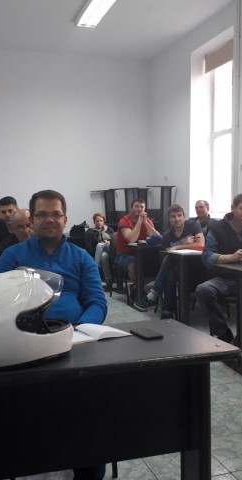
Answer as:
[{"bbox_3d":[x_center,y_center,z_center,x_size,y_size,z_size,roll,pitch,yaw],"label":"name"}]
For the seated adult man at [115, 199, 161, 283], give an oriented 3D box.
[{"bbox_3d":[0.221,0.147,6.467,0.580,1.330,0.800,0,3,-5],"label":"seated adult man"}]

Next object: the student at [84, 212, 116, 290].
[{"bbox_3d":[-0.334,0.165,7.770,0.500,1.160,0.800,-1,3,-6],"label":"student"}]

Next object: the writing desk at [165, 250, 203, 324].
[{"bbox_3d":[1.188,0.501,5.285,1.250,0.740,0.550,-1,3,-13],"label":"writing desk"}]

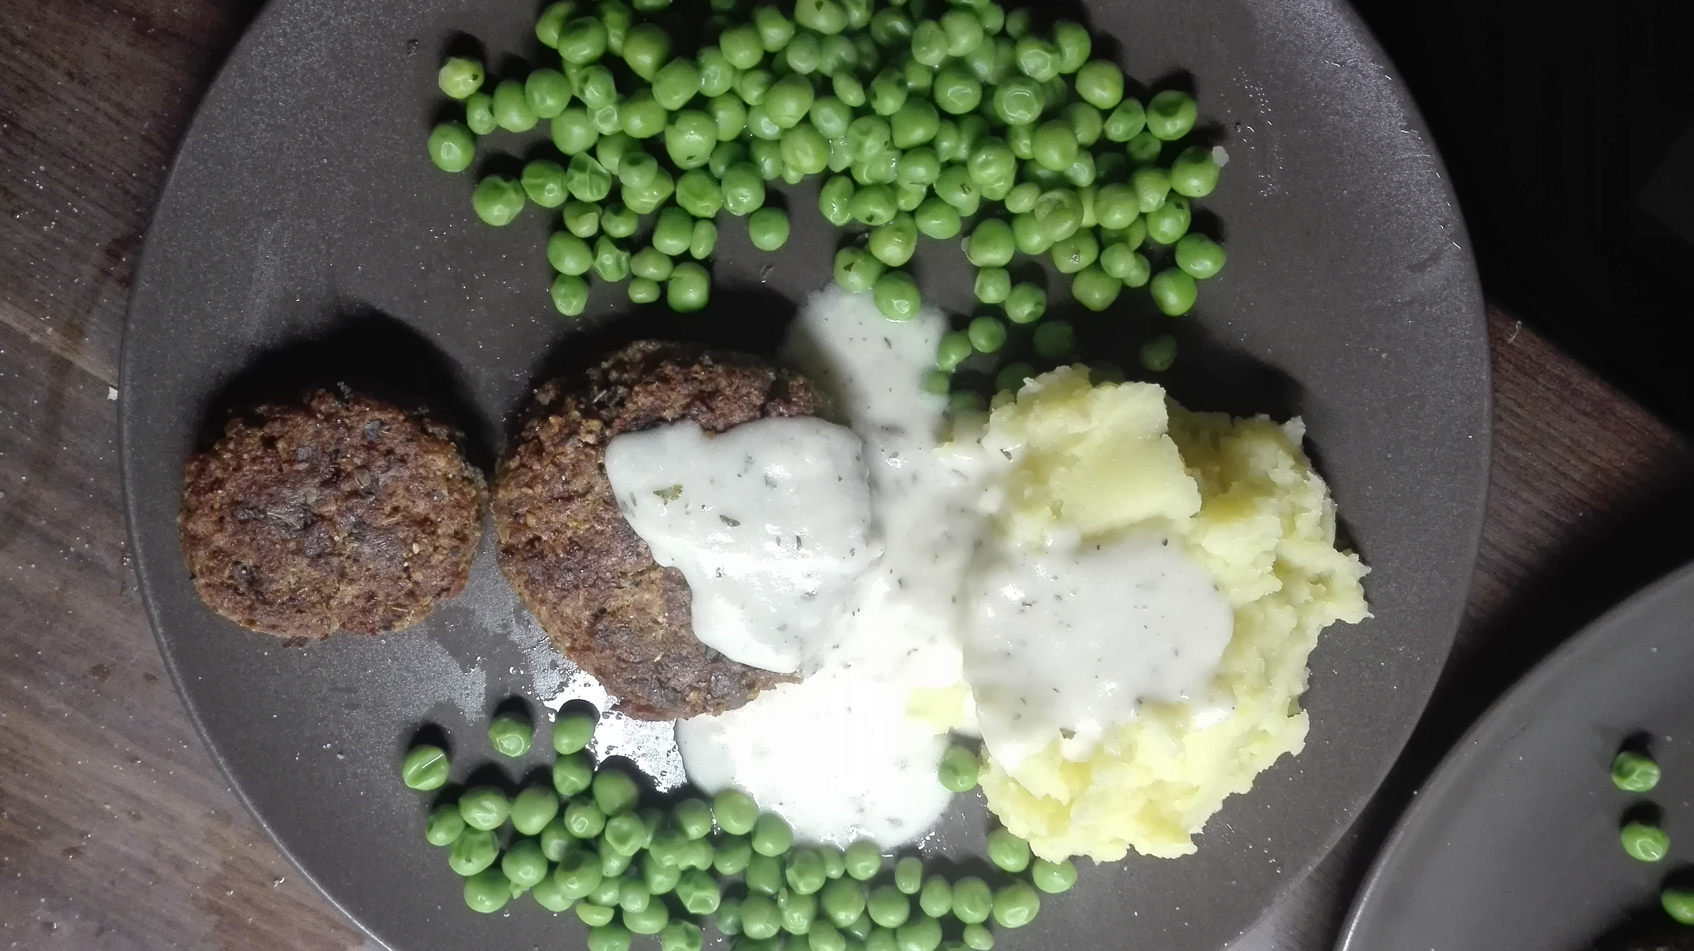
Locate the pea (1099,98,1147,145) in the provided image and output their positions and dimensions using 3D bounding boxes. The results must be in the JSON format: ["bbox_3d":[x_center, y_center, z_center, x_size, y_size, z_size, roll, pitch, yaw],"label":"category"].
[{"bbox_3d":[0.052,-0.066,0.226,0.008,0.008,0.008,0,102,-2],"label":"pea"}]

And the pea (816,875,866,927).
[{"bbox_3d":[-0.001,0.081,0.232,0.009,0.009,0.009,0,82,0],"label":"pea"}]

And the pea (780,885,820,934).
[{"bbox_3d":[-0.010,0.092,0.257,0.008,0.009,0.010,0,102,-2],"label":"pea"}]

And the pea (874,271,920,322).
[{"bbox_3d":[0.010,-0.035,0.239,0.009,0.009,0.010,0,101,-2],"label":"pea"}]

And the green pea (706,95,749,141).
[{"bbox_3d":[-0.026,-0.075,0.256,0.009,0.009,0.010,0,82,0],"label":"green pea"}]

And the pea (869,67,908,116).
[{"bbox_3d":[0.008,-0.070,0.220,0.007,0.008,0.009,0,101,-1],"label":"pea"}]

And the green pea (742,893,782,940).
[{"bbox_3d":[-0.016,0.085,0.233,0.008,0.008,0.009,0,82,0],"label":"green pea"}]

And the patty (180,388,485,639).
[{"bbox_3d":[-0.097,0.008,0.229,0.054,0.021,0.047,0,102,-2],"label":"patty"}]

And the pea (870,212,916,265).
[{"bbox_3d":[0.009,-0.046,0.236,0.009,0.010,0.010,0,101,-2],"label":"pea"}]

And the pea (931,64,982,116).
[{"bbox_3d":[0.020,-0.069,0.218,0.009,0.009,0.009,0,102,-2],"label":"pea"}]

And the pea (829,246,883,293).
[{"bbox_3d":[0.002,-0.043,0.252,0.010,0.010,0.010,0,83,-1],"label":"pea"}]

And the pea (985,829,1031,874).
[{"bbox_3d":[0.035,0.082,0.264,0.009,0.009,0.010,0,101,-2],"label":"pea"}]

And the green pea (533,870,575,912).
[{"bbox_3d":[-0.061,0.087,0.254,0.009,0.009,0.009,0,102,-2],"label":"green pea"}]

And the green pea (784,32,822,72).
[{"bbox_3d":[-0.008,-0.078,0.225,0.006,0.007,0.007,0,101,-2],"label":"green pea"}]

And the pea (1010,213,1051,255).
[{"bbox_3d":[0.039,-0.051,0.255,0.008,0.008,0.009,0,82,0],"label":"pea"}]

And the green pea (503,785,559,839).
[{"bbox_3d":[-0.061,0.066,0.237,0.009,0.009,0.010,37,83,5],"label":"green pea"}]

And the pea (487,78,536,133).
[{"bbox_3d":[-0.061,-0.068,0.222,0.008,0.009,0.009,-14,102,1],"label":"pea"}]

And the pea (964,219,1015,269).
[{"bbox_3d":[0.027,-0.044,0.229,0.009,0.009,0.009,0,102,-2],"label":"pea"}]

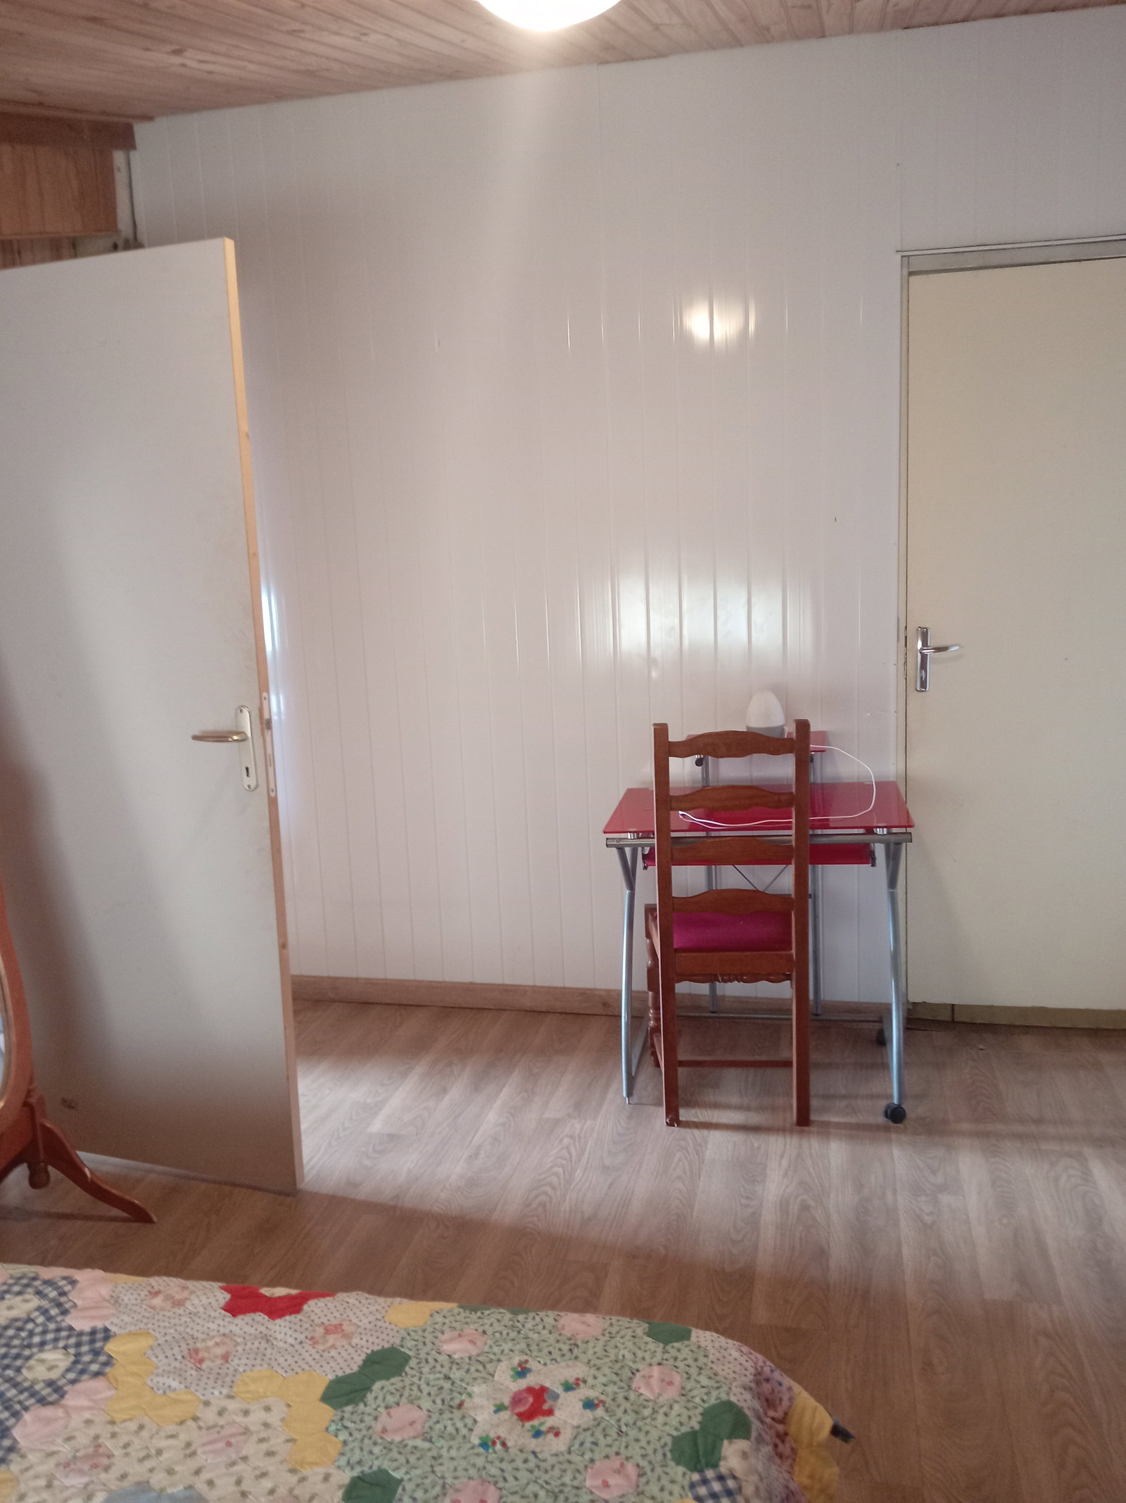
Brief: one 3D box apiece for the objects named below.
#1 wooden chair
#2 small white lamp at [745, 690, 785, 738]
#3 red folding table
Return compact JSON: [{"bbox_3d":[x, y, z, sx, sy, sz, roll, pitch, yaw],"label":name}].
[{"bbox_3d":[0.429,0.400,2.986,0.420,1.015,0.462,-1,9,5],"label":"wooden chair"},{"bbox_3d":[0.557,-0.101,3.228,0.106,0.141,0.106,0,9,12],"label":"small white lamp"},{"bbox_3d":[0.537,0.509,3.180,0.759,0.739,0.588,-1,9,10],"label":"red folding table"}]

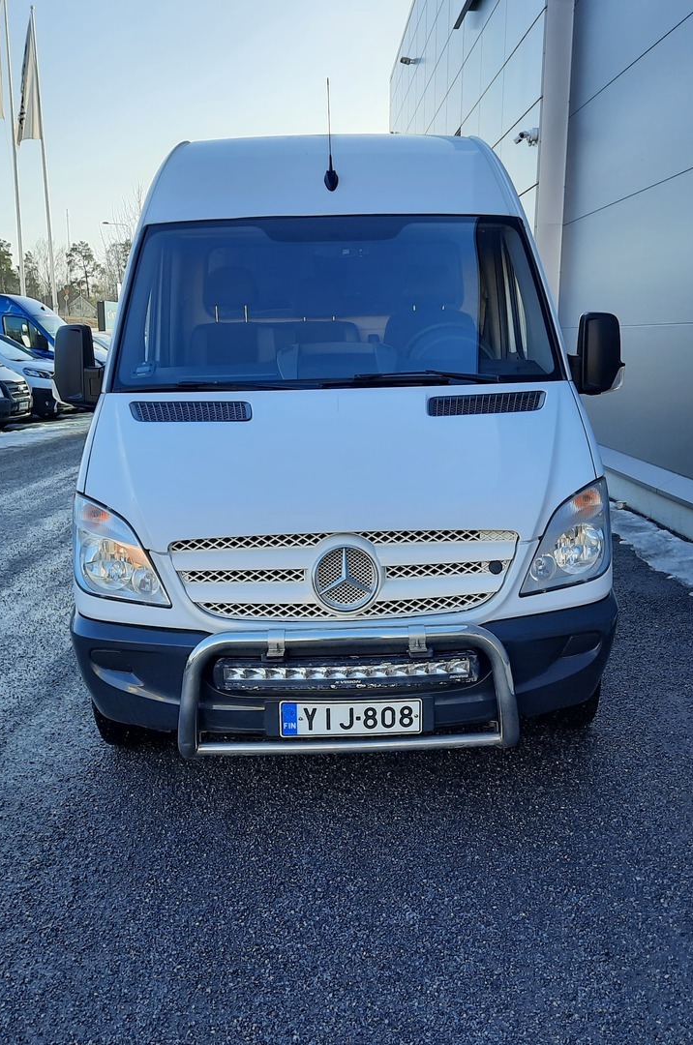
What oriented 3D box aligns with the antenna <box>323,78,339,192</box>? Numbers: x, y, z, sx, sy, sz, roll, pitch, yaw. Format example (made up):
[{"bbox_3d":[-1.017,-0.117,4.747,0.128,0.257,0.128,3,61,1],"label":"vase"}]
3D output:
[{"bbox_3d":[-0.082,-1.809,4.713,0.060,0.530,0.080,-2,-8,-2],"label":"antenna"}]

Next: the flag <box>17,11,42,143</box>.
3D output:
[{"bbox_3d":[-9.752,-13.746,31.031,0.650,3.900,0.300,-1,10,0],"label":"flag"}]

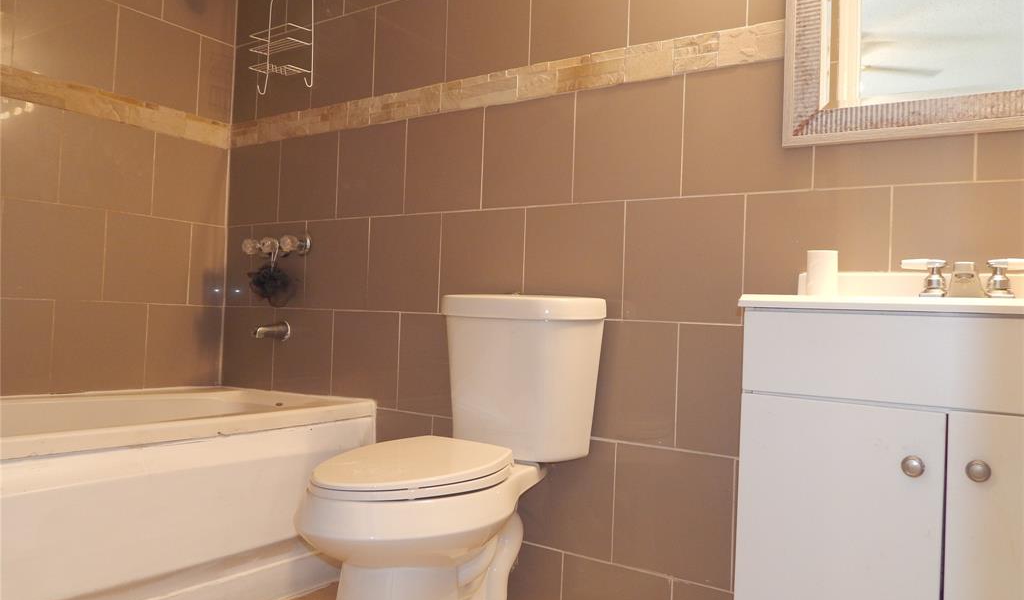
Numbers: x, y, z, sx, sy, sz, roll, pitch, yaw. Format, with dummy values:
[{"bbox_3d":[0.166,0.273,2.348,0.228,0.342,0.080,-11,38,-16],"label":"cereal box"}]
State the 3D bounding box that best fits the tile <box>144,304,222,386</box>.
[{"bbox_3d":[-1.190,0.170,2.697,0.010,0.300,0.291,1,-1,36],"label":"tile"}]

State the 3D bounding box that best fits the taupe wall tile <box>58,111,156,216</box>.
[{"bbox_3d":[-1.342,-0.445,2.463,0.012,0.297,0.300,1,-1,35],"label":"taupe wall tile"}]

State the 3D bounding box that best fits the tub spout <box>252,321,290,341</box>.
[{"bbox_3d":[-0.840,0.105,2.566,0.065,0.070,0.118,1,-1,34],"label":"tub spout"}]

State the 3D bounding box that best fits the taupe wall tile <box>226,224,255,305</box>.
[{"bbox_3d":[-1.026,-0.126,2.782,0.155,0.300,0.012,1,-1,35],"label":"taupe wall tile"}]

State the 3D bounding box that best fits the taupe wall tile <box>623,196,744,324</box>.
[{"bbox_3d":[0.413,-0.096,1.793,0.300,0.300,0.012,1,-1,35],"label":"taupe wall tile"}]

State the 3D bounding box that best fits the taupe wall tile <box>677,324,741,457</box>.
[{"bbox_3d":[0.523,0.208,1.694,0.299,0.300,0.010,1,-2,34],"label":"taupe wall tile"}]

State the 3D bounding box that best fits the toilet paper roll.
[{"bbox_3d":[0.613,-0.047,1.462,0.060,0.100,0.060,1,-1,35],"label":"toilet paper roll"}]

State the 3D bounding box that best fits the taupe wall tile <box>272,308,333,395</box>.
[{"bbox_3d":[-0.722,0.183,2.559,0.300,0.300,0.010,1,-1,34],"label":"taupe wall tile"}]

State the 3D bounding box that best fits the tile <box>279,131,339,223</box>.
[{"bbox_3d":[-0.704,-0.422,2.574,0.300,0.299,0.010,1,-1,34],"label":"tile"}]

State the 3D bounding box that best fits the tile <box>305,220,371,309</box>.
[{"bbox_3d":[-0.586,-0.117,2.480,0.300,0.300,0.012,1,-1,35],"label":"tile"}]

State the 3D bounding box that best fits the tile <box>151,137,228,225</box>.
[{"bbox_3d":[-1.172,-0.434,2.710,0.012,0.297,0.293,1,-1,35],"label":"tile"}]

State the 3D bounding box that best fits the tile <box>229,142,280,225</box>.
[{"bbox_3d":[-0.955,-0.426,2.747,0.302,0.297,0.012,1,-1,35],"label":"tile"}]

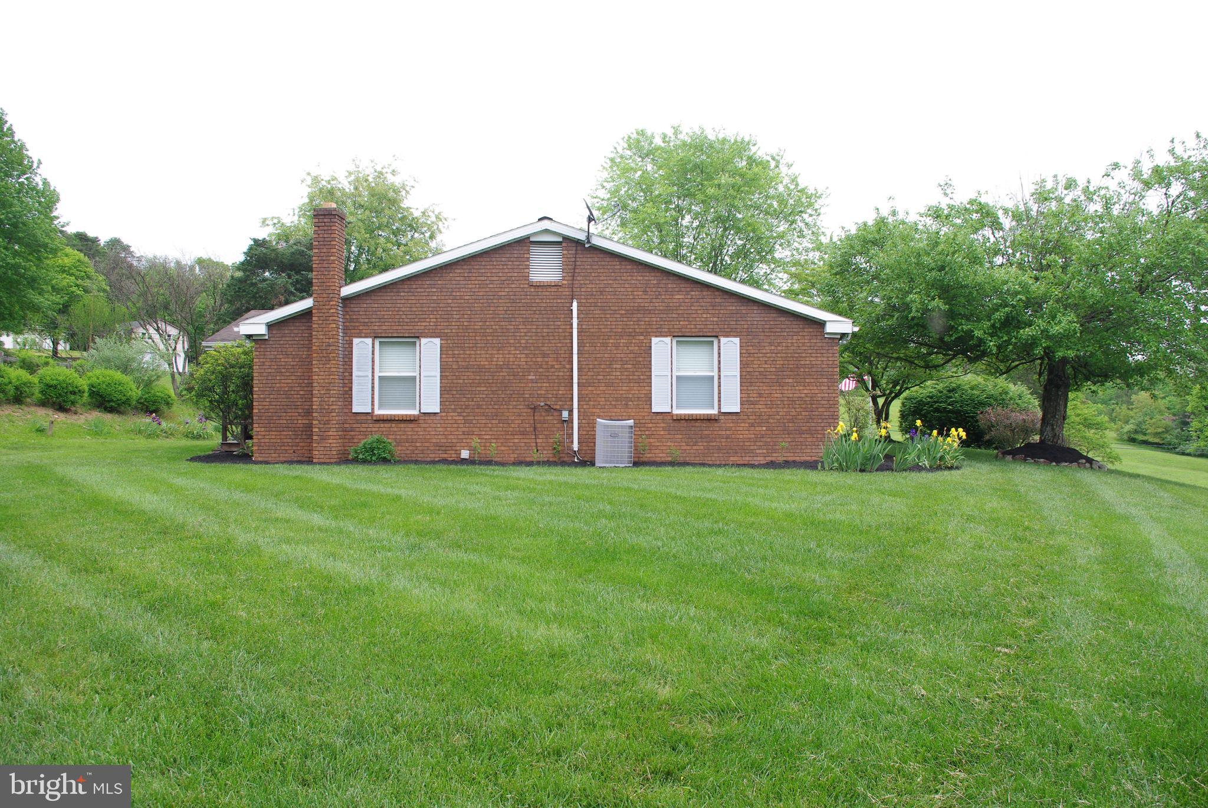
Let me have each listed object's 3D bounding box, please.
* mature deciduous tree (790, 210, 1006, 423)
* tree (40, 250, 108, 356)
[{"bbox_3d":[7.269,-1.980,22.500,5.300,5.650,5.100,0,-1,0],"label":"mature deciduous tree"},{"bbox_3d":[-33.538,-6.440,57.000,5.400,7.000,5.400,0,-1,0],"label":"tree"}]

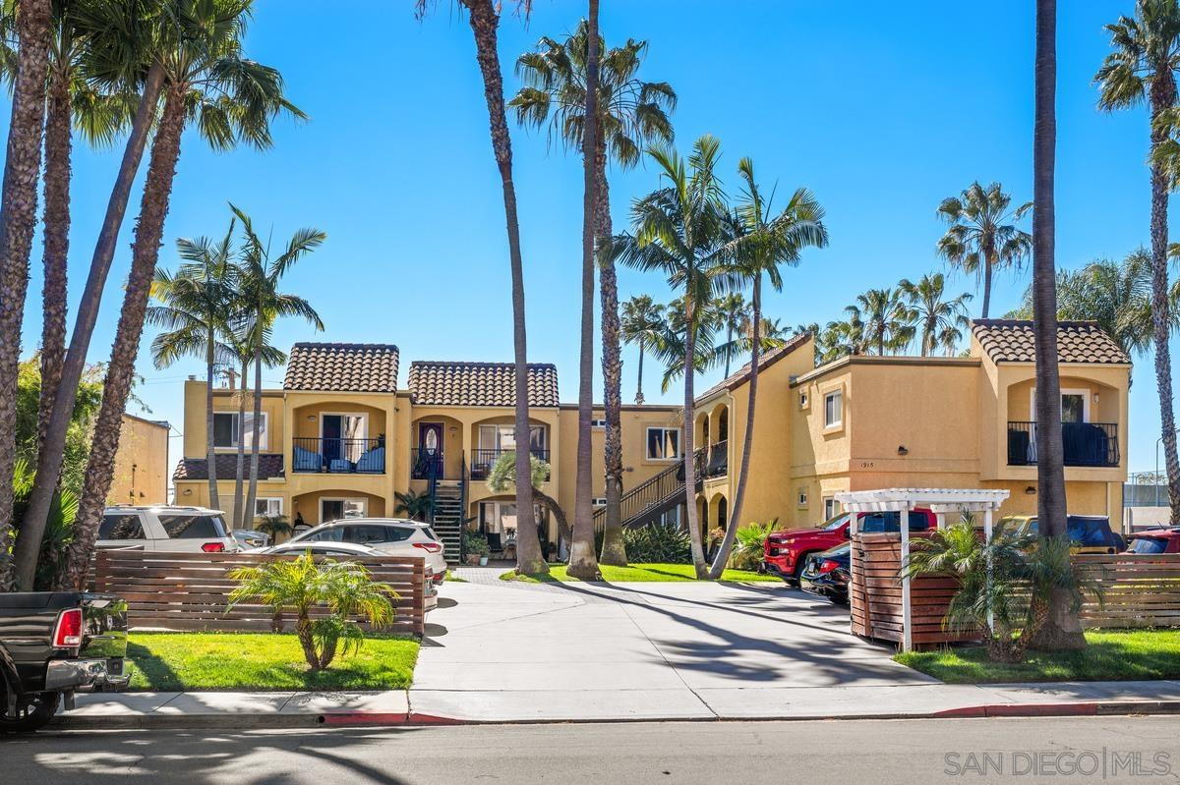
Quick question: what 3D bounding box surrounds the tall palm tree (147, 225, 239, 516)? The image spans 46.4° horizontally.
[{"bbox_3d":[-12.091,0.020,41.337,2.800,10.380,2.800,1,-5,-5],"label":"tall palm tree"}]

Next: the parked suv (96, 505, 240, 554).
[{"bbox_3d":[-10.061,3.316,29.000,5.200,1.940,2.020,1,-3,-6],"label":"parked suv"}]

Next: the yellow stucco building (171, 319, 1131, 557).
[{"bbox_3d":[-0.258,2.032,45.835,27.280,7.174,21.599,1,-5,-5],"label":"yellow stucco building"}]

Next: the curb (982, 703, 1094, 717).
[{"bbox_3d":[5.100,3.601,15.600,1.280,0.150,0.200,1,-5,-5],"label":"curb"}]

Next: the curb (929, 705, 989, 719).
[{"bbox_3d":[4.159,3.600,15.500,0.630,0.130,0.200,1,-5,-5],"label":"curb"}]

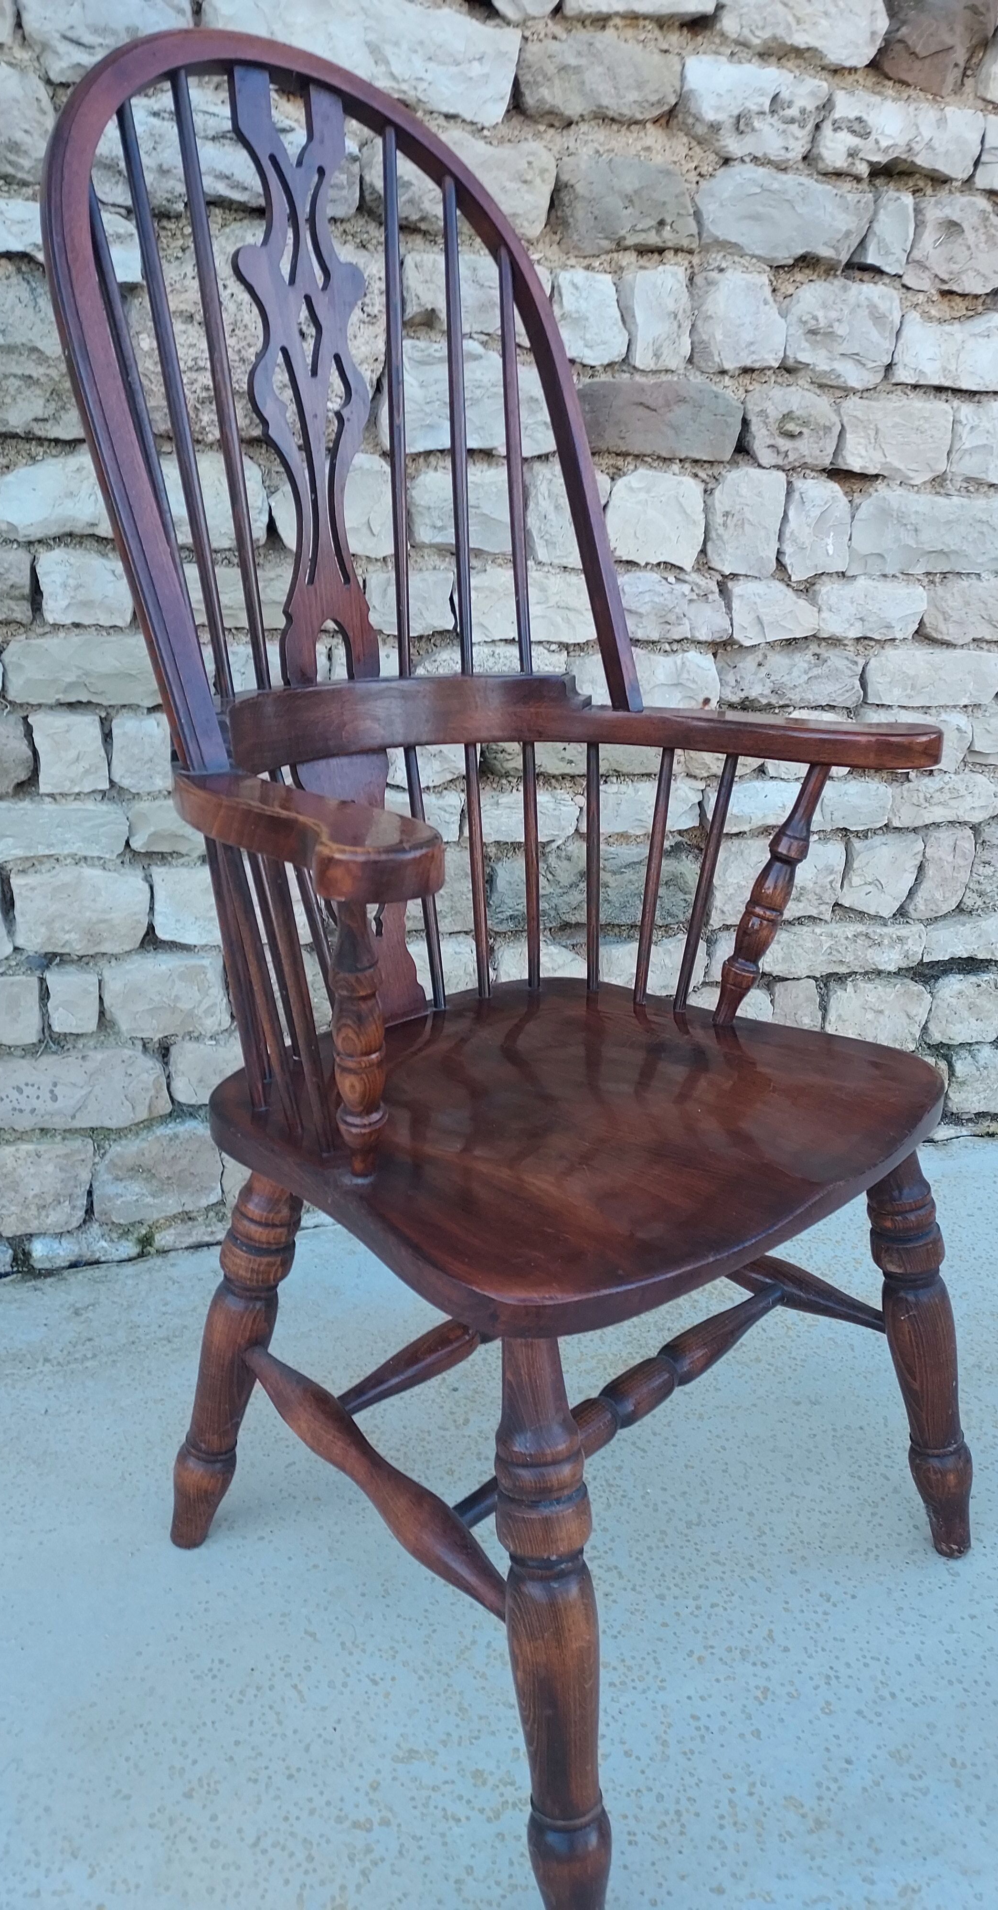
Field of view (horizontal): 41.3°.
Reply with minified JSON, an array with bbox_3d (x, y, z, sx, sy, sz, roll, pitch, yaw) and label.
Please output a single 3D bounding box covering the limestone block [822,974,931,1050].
[{"bbox_3d":[0.508,0.071,1.864,0.167,0.119,0.110,-5,22,-18],"label":"limestone block"}]

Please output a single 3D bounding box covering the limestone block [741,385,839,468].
[{"bbox_3d":[0.313,-0.602,1.515,0.121,0.083,0.090,-5,18,-19],"label":"limestone block"}]

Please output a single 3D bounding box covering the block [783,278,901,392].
[{"bbox_3d":[0.377,-0.719,1.548,0.141,0.106,0.100,-5,20,-17],"label":"block"}]

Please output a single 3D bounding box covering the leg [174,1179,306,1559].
[{"bbox_3d":[-0.216,0.332,1.087,0.059,0.402,0.059,-5,29,-46],"label":"leg"}]

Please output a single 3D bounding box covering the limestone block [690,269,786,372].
[{"bbox_3d":[0.244,-0.699,1.471,0.116,0.101,0.110,-5,22,-18],"label":"limestone block"}]

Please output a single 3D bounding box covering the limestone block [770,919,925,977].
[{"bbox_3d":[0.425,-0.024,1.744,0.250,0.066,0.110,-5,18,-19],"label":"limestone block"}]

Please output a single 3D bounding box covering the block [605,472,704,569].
[{"bbox_3d":[0.164,-0.508,1.548,0.113,0.100,0.100,-5,20,-17],"label":"block"}]

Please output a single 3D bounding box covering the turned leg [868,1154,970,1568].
[{"bbox_3d":[0.369,0.334,1.155,0.066,0.430,0.066,-24,18,-39],"label":"turned leg"}]

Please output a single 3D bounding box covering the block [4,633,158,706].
[{"bbox_3d":[-0.436,-0.307,1.412,0.166,0.068,0.100,-5,20,-17],"label":"block"}]

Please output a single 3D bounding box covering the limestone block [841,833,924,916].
[{"bbox_3d":[0.477,-0.112,1.727,0.117,0.099,0.095,-5,18,-19],"label":"limestone block"}]

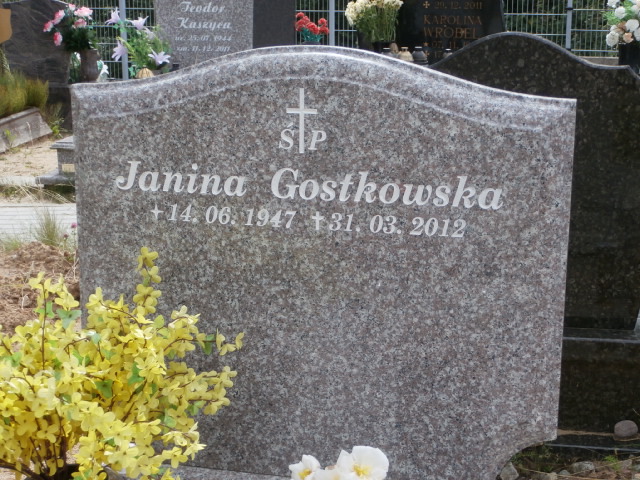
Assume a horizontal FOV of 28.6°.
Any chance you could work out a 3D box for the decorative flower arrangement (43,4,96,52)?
[{"bbox_3d":[-2.061,-1.730,10.300,0.420,0.390,0.360,4,15,14],"label":"decorative flower arrangement"}]

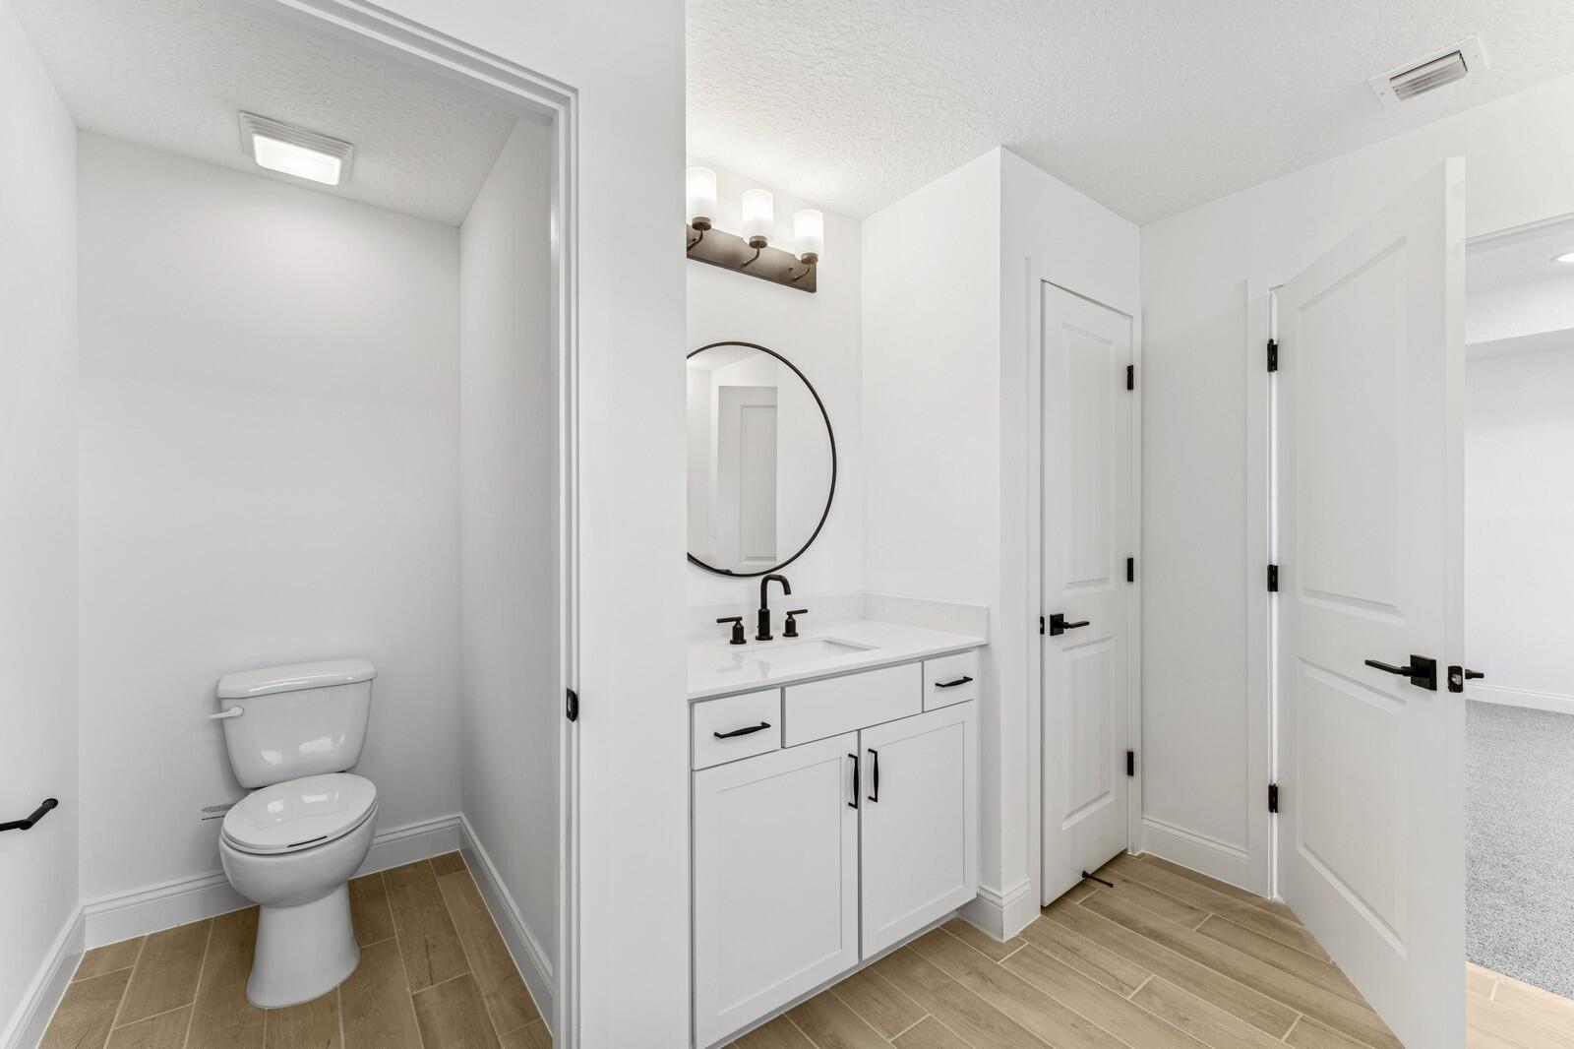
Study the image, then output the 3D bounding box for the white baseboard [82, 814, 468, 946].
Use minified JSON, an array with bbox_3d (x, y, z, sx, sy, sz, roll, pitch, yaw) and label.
[{"bbox_3d":[-1.700,1.212,2.129,1.000,0.135,0.016,0,0,-35],"label":"white baseboard"}]

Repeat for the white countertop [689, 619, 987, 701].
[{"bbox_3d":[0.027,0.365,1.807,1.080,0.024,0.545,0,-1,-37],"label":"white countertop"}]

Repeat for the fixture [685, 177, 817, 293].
[{"bbox_3d":[-0.097,-0.943,1.961,0.590,0.225,0.160,0,0,-35],"label":"fixture"}]

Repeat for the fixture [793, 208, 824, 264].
[{"bbox_3d":[0.073,-0.954,2.044,0.098,0.146,0.098,0,0,0],"label":"fixture"}]

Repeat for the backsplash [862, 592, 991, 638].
[{"bbox_3d":[0.459,0.309,2.118,0.020,0.102,0.550,0,0,-40],"label":"backsplash"}]

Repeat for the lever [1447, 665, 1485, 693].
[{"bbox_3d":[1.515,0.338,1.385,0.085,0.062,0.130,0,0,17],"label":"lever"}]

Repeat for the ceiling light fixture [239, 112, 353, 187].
[{"bbox_3d":[-1.505,-1.137,1.890,0.268,0.045,0.268,0,0,-36],"label":"ceiling light fixture"}]

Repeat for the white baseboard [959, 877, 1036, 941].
[{"bbox_3d":[0.680,1.210,1.980,0.148,0.140,0.152,0,0,-37],"label":"white baseboard"}]

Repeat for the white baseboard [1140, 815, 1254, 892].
[{"bbox_3d":[1.498,1.203,2.253,0.016,0.135,0.342,0,-1,-39],"label":"white baseboard"}]

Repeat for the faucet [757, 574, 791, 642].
[{"bbox_3d":[-0.038,0.254,1.851,0.053,0.200,0.155,0,-1,-37],"label":"faucet"}]

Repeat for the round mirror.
[{"bbox_3d":[-0.128,-0.213,2.021,0.765,0.765,0.025,0,0,-35],"label":"round mirror"}]

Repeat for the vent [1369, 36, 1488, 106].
[{"bbox_3d":[1.648,-1.151,1.574,0.207,0.018,0.193,0,0,-36],"label":"vent"}]

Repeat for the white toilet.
[{"bbox_3d":[-1.464,0.873,1.829,0.420,0.790,0.680,0,-1,-37],"label":"white toilet"}]

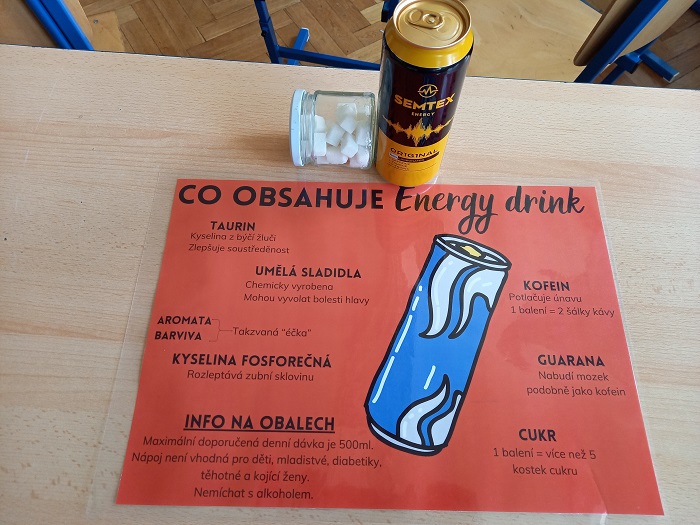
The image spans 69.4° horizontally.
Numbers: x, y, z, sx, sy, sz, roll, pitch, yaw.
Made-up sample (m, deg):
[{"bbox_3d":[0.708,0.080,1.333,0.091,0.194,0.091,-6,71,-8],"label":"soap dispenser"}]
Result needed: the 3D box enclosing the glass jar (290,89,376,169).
[{"bbox_3d":[-0.014,-0.125,0.479,0.076,0.070,0.070,2,65,1],"label":"glass jar"}]

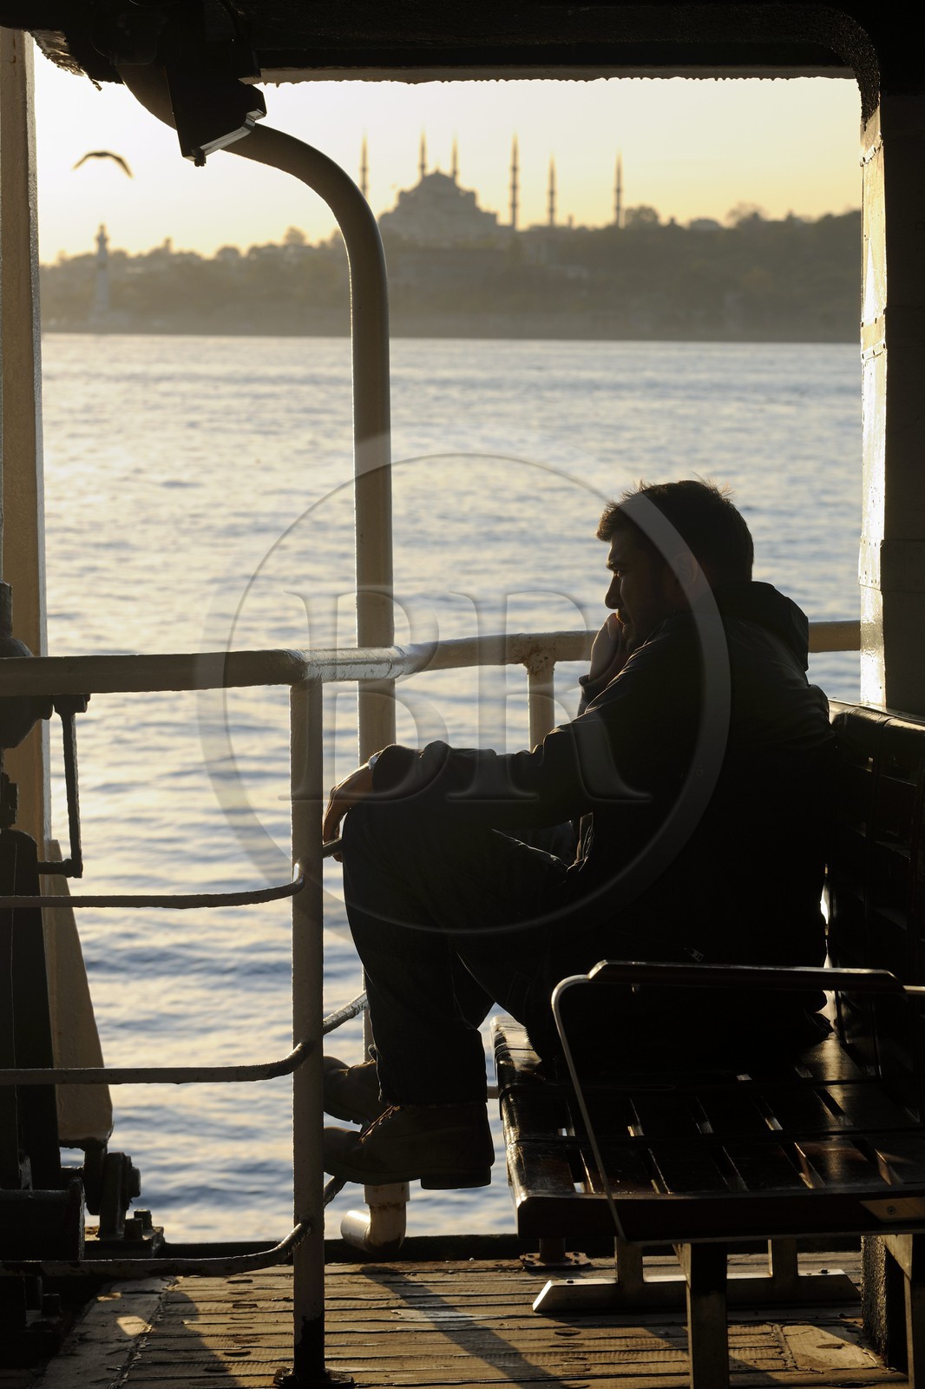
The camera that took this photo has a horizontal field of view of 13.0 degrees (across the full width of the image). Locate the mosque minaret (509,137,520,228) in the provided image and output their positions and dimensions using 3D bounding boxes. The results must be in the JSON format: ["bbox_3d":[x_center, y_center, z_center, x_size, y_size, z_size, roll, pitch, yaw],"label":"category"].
[{"bbox_3d":[26.007,-254.663,2052.894,5.500,64.000,5.500,1,5,0],"label":"mosque minaret"}]

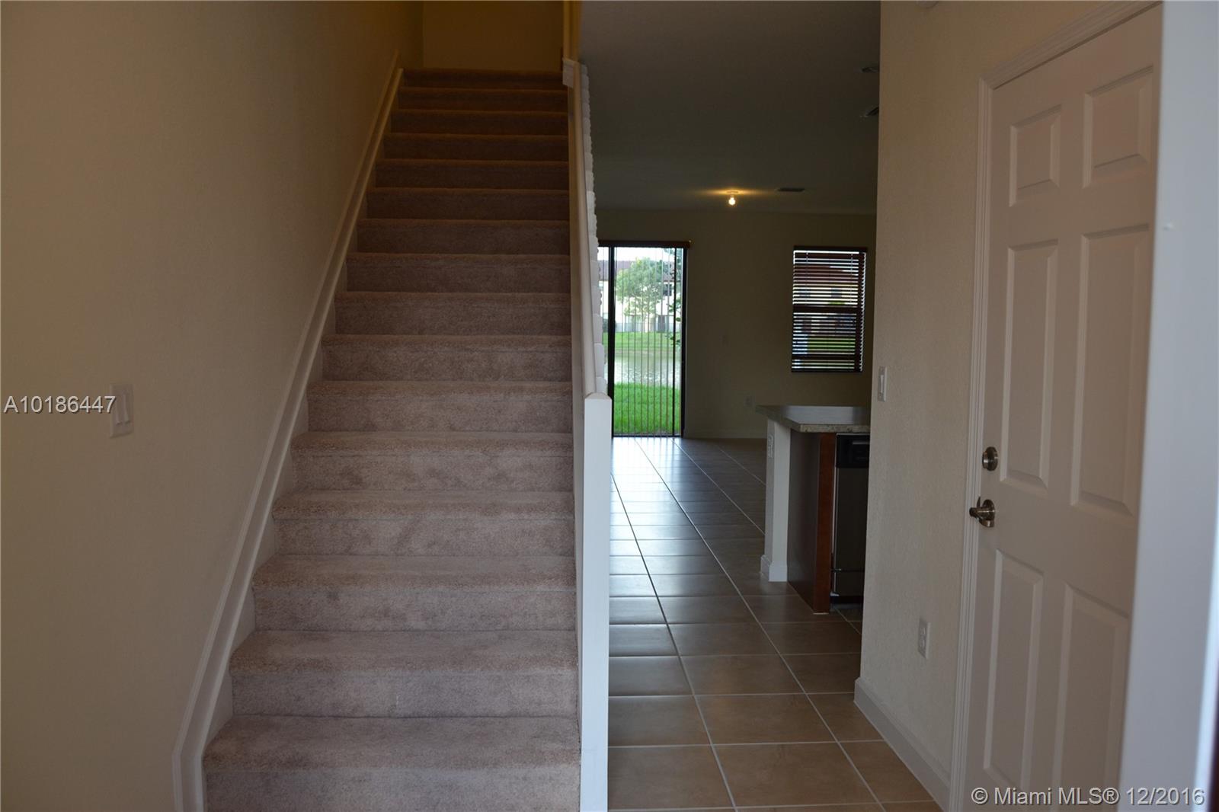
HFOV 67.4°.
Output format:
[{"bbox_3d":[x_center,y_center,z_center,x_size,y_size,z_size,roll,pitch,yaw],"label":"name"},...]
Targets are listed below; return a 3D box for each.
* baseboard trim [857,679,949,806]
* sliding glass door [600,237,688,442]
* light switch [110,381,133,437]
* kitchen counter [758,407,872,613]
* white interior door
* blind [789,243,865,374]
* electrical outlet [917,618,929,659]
[{"bbox_3d":[0.962,1.110,3.042,0.016,0.086,0.840,0,5,-3],"label":"baseboard trim"},{"bbox_3d":[0.032,-0.796,11.074,1.840,2.390,0.100,0,5,-3],"label":"sliding glass door"},{"bbox_3d":[-1.140,0.007,2.134,0.010,0.120,0.115,0,5,-3],"label":"light switch"},{"bbox_3d":[1.778,0.515,4.955,1.804,0.935,0.975,0,5,-3],"label":"kitchen counter"},{"bbox_3d":[1.045,0.218,2.091,0.040,2.040,0.810,0,5,-3],"label":"white interior door"},{"bbox_3d":[2.681,-1.176,11.183,0.900,1.525,0.060,0,5,-3],"label":"blind"},{"bbox_3d":[0.976,0.724,2.842,0.008,0.118,0.078,0,5,-3],"label":"electrical outlet"}]

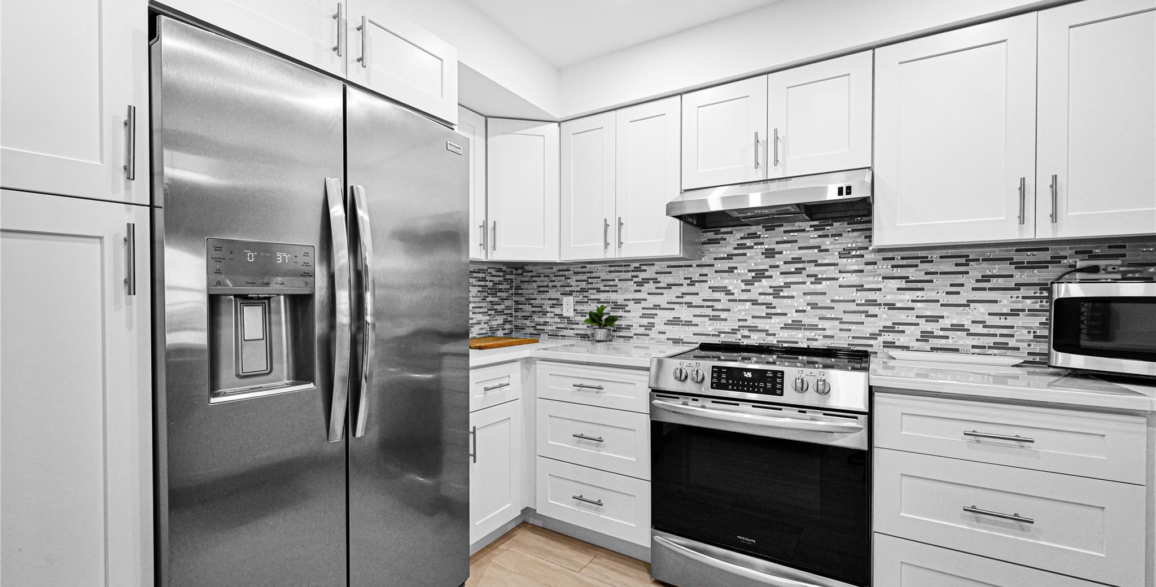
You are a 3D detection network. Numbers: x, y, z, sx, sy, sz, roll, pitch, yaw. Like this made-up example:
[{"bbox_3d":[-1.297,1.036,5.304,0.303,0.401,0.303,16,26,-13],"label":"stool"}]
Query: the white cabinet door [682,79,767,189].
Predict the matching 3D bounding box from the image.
[{"bbox_3d":[0.654,-0.717,2.028,0.372,0.456,0.050,0,0,31],"label":"white cabinet door"}]

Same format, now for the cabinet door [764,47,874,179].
[{"bbox_3d":[0.977,-0.718,1.837,0.374,0.456,0.050,0,0,31],"label":"cabinet door"}]

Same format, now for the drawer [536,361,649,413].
[{"bbox_3d":[0.175,0.421,2.253,0.606,0.177,0.500,0,1,31],"label":"drawer"}]

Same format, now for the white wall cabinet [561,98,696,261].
[{"bbox_3d":[0.279,-0.567,2.447,0.683,0.762,0.325,0,1,31],"label":"white wall cabinet"}]

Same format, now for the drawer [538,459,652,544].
[{"bbox_3d":[0.178,0.939,2.259,0.606,0.285,0.500,0,1,31],"label":"drawer"}]

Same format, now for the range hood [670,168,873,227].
[{"bbox_3d":[0.846,-0.418,2.010,0.760,0.145,0.493,0,1,31],"label":"range hood"}]

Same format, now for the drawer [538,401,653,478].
[{"bbox_3d":[0.177,0.652,2.256,0.606,0.283,0.500,0,1,31],"label":"drawer"}]

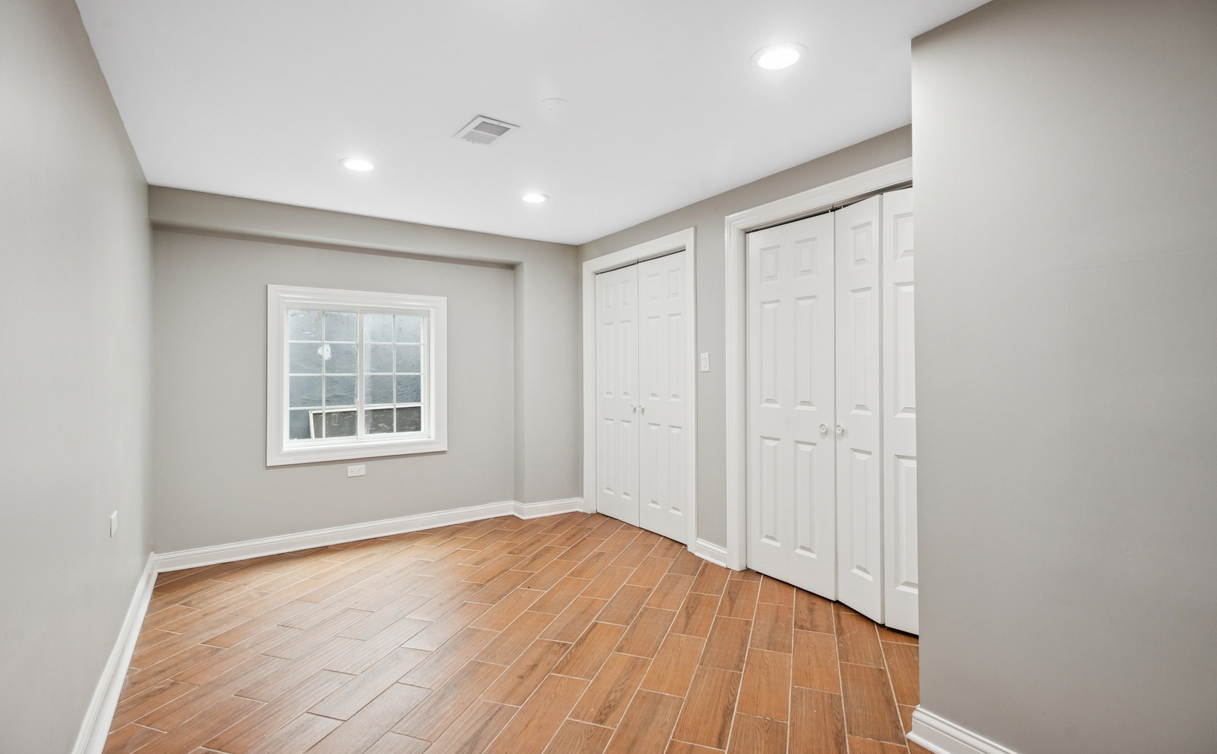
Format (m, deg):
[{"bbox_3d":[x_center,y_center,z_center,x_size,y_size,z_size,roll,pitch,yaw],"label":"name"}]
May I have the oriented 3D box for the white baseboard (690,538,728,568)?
[{"bbox_3d":[0.651,1.104,3.637,0.020,0.113,0.275,-1,0,-35],"label":"white baseboard"}]

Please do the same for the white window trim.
[{"bbox_3d":[-1.783,-0.014,4.179,1.206,1.197,0.110,-1,0,-35],"label":"white window trim"}]

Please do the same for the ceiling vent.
[{"bbox_3d":[-0.562,-1.111,2.625,0.193,0.018,0.287,-1,0,-35],"label":"ceiling vent"}]

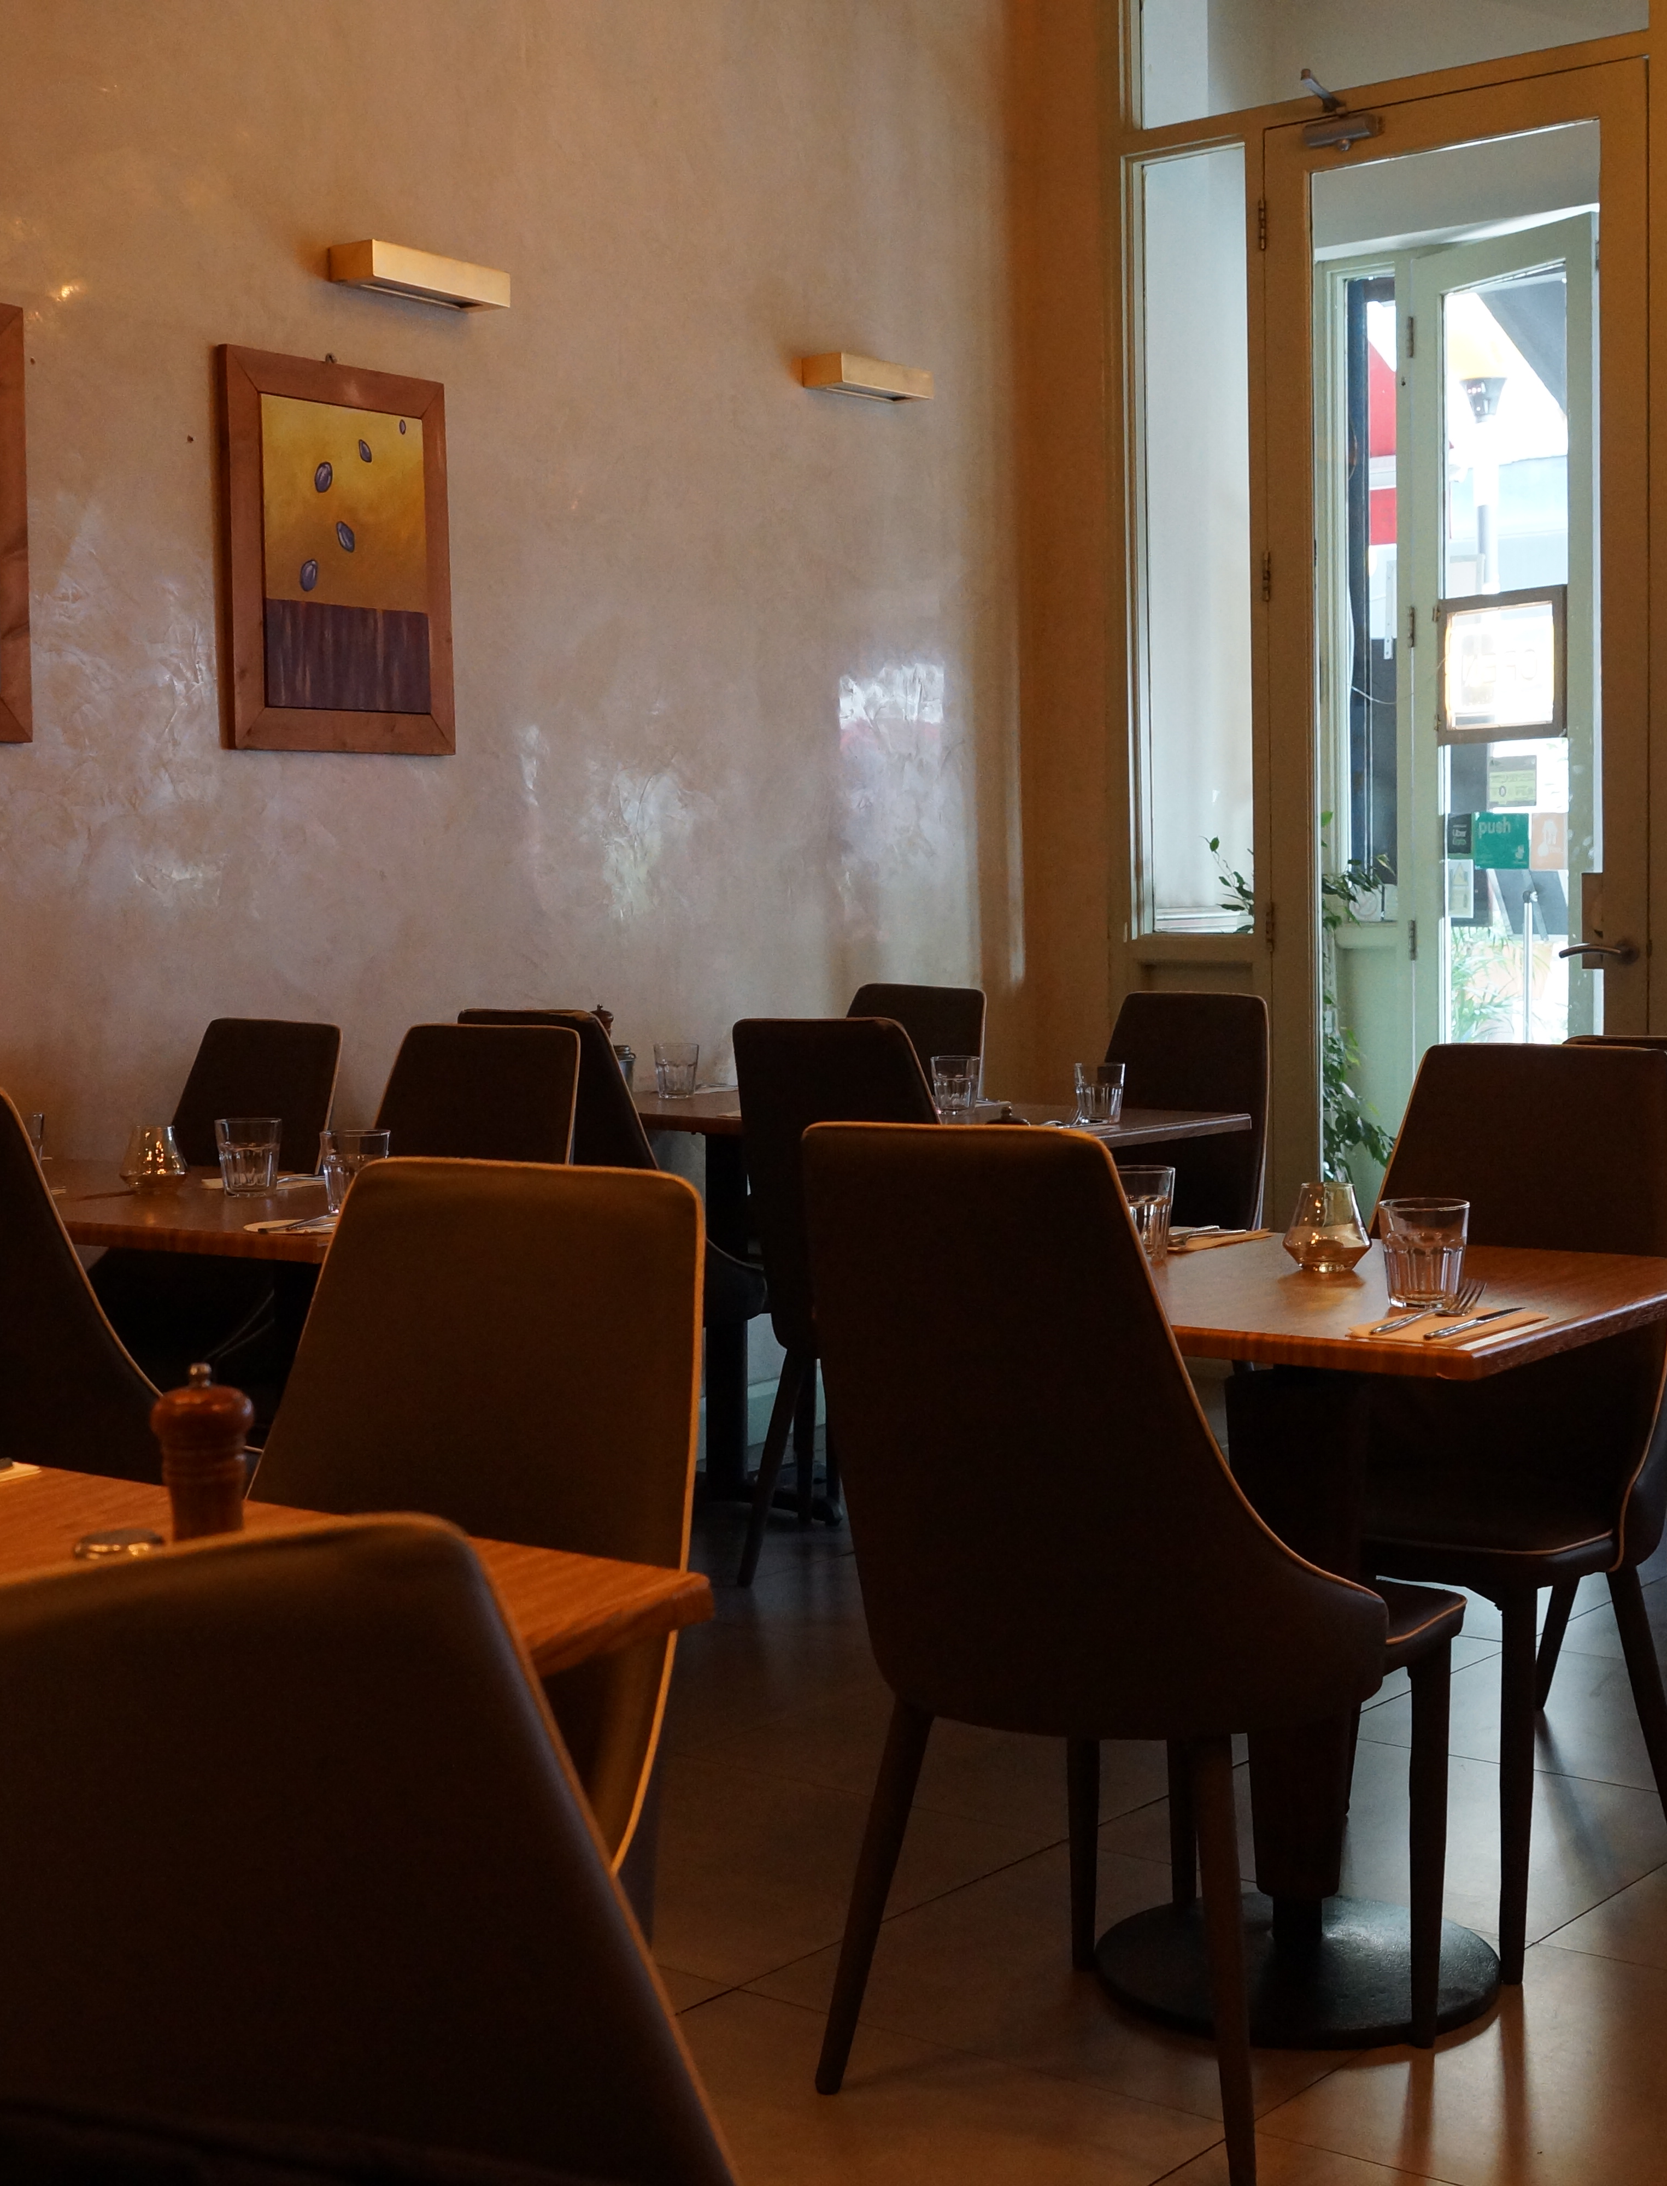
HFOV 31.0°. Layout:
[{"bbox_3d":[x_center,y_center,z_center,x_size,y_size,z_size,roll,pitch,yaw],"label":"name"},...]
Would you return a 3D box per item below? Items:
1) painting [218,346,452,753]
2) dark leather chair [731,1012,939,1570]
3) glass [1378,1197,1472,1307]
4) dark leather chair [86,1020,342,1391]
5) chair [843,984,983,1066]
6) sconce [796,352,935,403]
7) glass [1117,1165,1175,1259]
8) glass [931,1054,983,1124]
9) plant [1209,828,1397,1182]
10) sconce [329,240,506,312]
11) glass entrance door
[{"bbox_3d":[-0.947,-1.025,5.784,0.030,0.738,0.580,2,5,36],"label":"painting"},{"bbox_3d":[0.134,0.352,5.186,0.490,0.965,0.585,2,4,34],"label":"dark leather chair"},{"bbox_3d":[0.556,0.150,2.821,0.088,0.094,0.088,2,5,35],"label":"glass"},{"bbox_3d":[-1.129,0.382,5.024,0.490,0.965,0.585,2,5,36],"label":"dark leather chair"},{"bbox_3d":[0.015,0.274,5.950,0.500,0.960,0.560,2,5,36],"label":"chair"},{"bbox_3d":[0.089,-1.683,7.103,0.115,0.067,0.380,2,5,36],"label":"sconce"},{"bbox_3d":[0.320,0.129,3.176,0.088,0.094,0.088,-1,4,0],"label":"glass"},{"bbox_3d":[0.222,-0.013,5.442,0.089,0.100,0.089,-1,4,0],"label":"glass"},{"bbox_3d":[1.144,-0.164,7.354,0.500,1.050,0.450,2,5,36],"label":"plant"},{"bbox_3d":[-0.805,-1.593,5.882,0.118,0.067,0.383,2,5,36],"label":"sconce"},{"bbox_3d":[1.250,-0.659,6.122,0.820,2.660,0.055,2,5,39],"label":"glass entrance door"}]

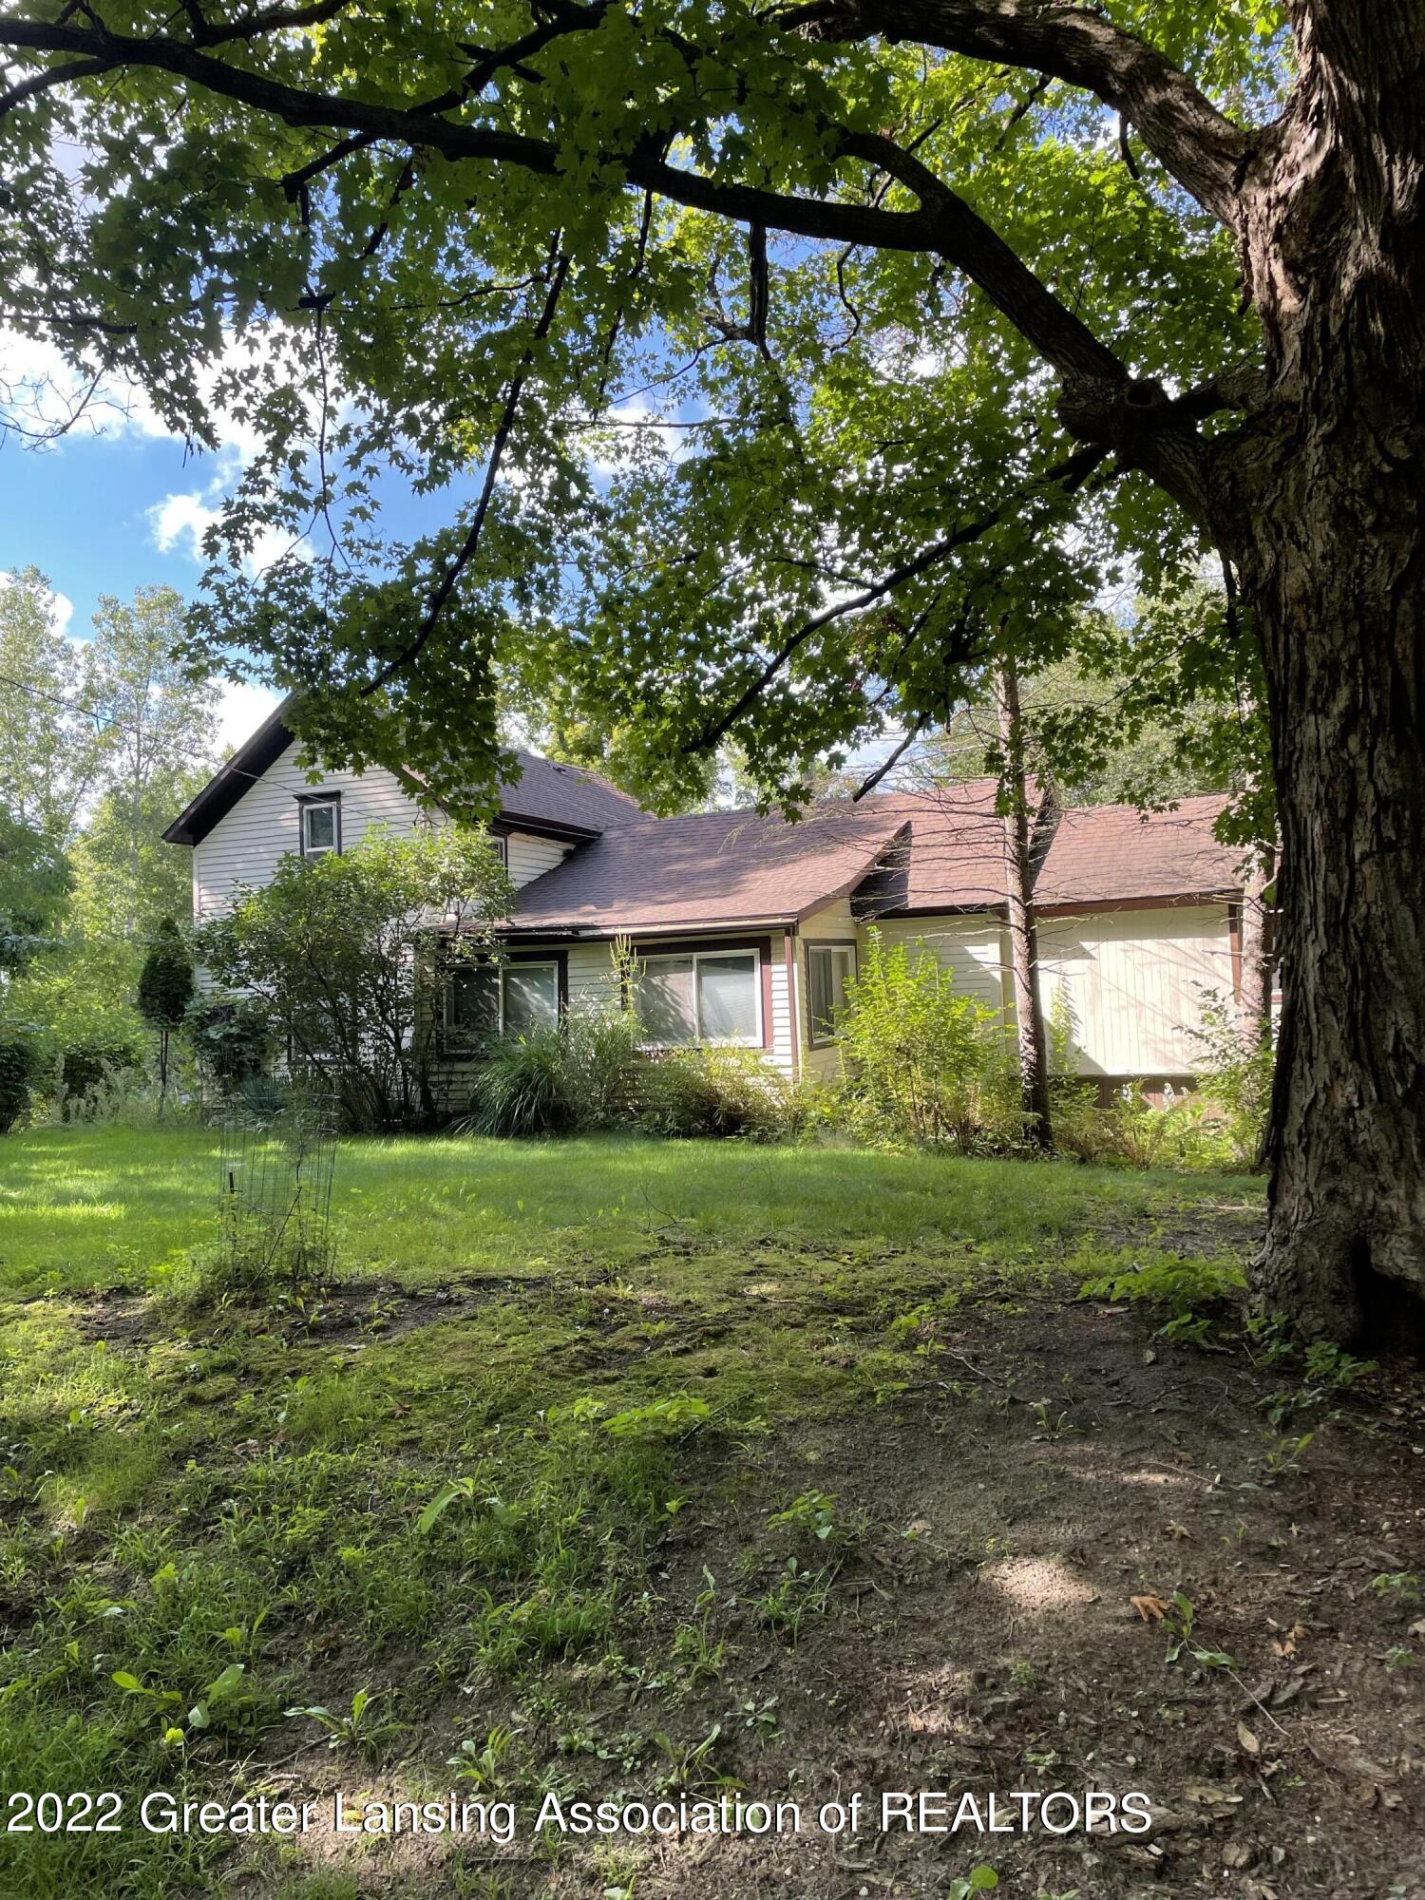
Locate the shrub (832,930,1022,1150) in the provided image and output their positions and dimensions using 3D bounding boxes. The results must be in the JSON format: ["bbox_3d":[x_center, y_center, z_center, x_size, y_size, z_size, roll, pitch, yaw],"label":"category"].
[{"bbox_3d":[2.525,1.057,16.800,1.950,2.500,1.750,-3,-2,22],"label":"shrub"}]

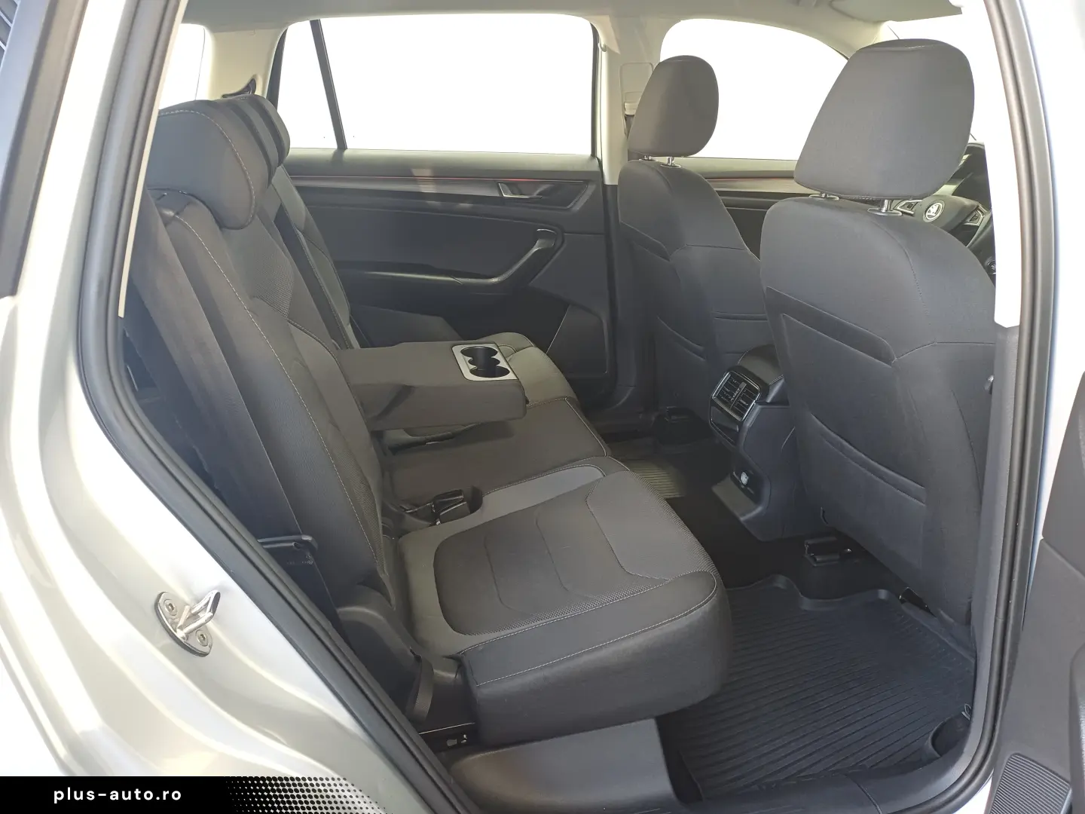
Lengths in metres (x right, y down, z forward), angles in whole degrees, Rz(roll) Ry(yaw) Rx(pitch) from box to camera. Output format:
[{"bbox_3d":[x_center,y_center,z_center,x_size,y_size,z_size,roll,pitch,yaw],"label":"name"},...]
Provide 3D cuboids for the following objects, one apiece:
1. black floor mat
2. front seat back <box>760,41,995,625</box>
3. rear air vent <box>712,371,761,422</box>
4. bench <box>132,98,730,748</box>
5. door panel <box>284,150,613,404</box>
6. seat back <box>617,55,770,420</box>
[{"bbox_3d":[0.480,0.475,1.513,0.650,0.050,0.480,-6,23,-15],"label":"black floor mat"},{"bbox_3d":[0.646,-0.120,1.347,0.310,0.945,0.520,-17,26,-10],"label":"front seat back"},{"bbox_3d":[0.438,-0.031,1.741,0.045,0.080,0.145,17,16,-22],"label":"rear air vent"},{"bbox_3d":[-0.262,-0.141,1.428,0.800,0.820,1.300,-5,23,-14],"label":"bench"},{"bbox_3d":[-0.232,-0.328,2.189,0.970,0.750,0.150,-6,23,-15],"label":"door panel"},{"bbox_3d":[0.441,-0.394,2.014,0.310,0.945,0.520,-17,26,-10],"label":"seat back"}]

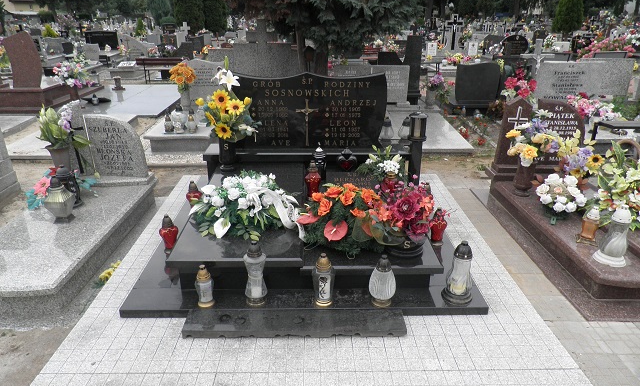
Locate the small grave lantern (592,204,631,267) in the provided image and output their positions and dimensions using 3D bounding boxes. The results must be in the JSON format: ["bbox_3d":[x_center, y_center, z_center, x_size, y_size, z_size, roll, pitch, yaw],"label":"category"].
[{"bbox_3d":[1.771,0.233,2.645,0.175,0.350,0.175,0,23,-1],"label":"small grave lantern"}]

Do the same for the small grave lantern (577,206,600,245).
[{"bbox_3d":[1.762,0.196,2.875,0.135,0.240,0.135,0,23,-1],"label":"small grave lantern"}]

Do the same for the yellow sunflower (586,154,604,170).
[{"bbox_3d":[2.044,-0.234,3.292,0.122,0.120,0.050,8,11,18],"label":"yellow sunflower"}]

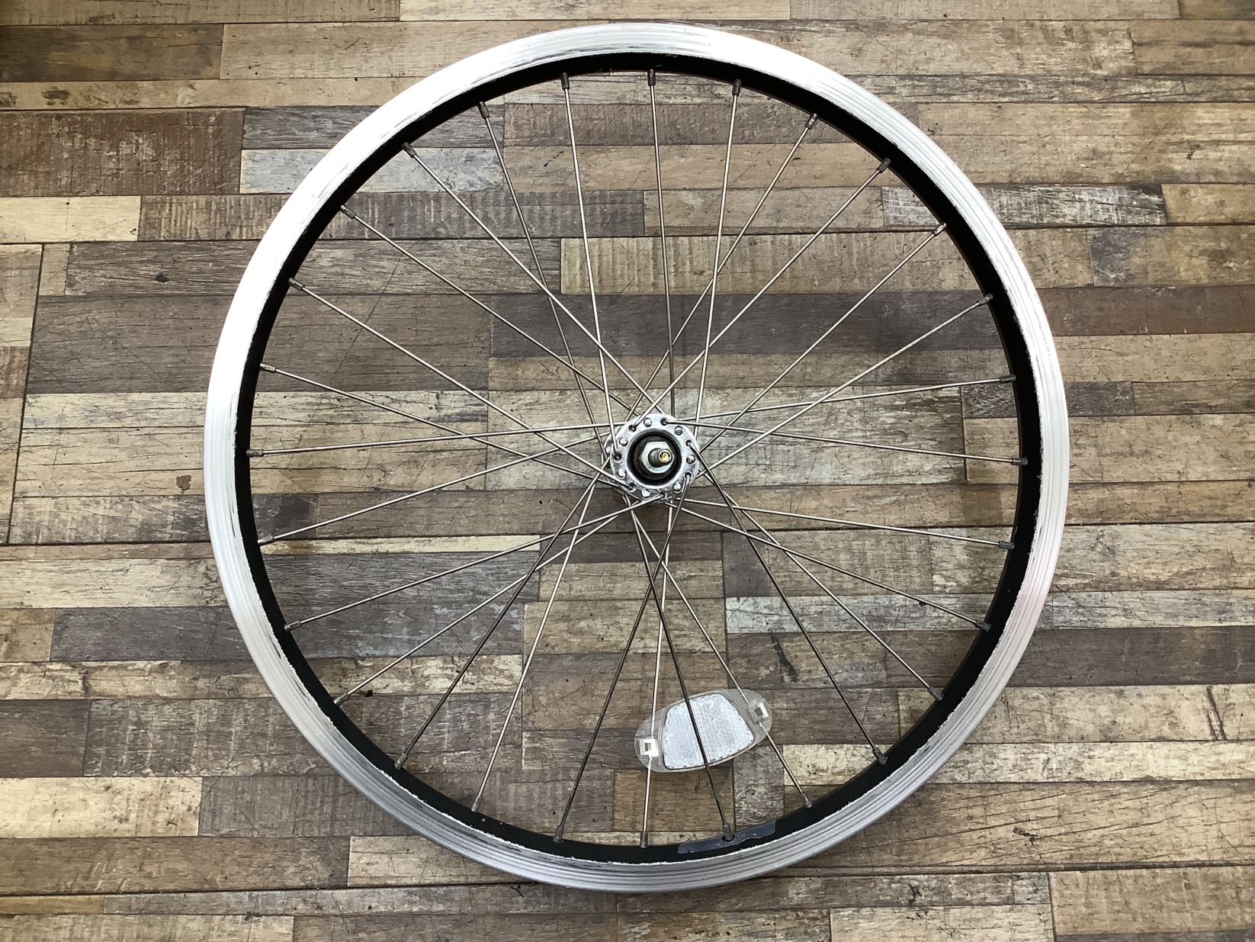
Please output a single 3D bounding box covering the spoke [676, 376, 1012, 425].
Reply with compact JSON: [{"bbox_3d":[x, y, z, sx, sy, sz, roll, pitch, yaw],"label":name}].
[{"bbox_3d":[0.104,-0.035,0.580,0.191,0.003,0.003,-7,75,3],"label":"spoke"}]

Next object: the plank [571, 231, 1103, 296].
[{"bbox_3d":[0.117,-0.122,0.661,0.311,0.006,0.037,-1,75,-1],"label":"plank"}]

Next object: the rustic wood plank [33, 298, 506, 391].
[{"bbox_3d":[-0.214,-0.073,0.662,0.266,0.012,0.060,-1,76,-1],"label":"rustic wood plank"}]

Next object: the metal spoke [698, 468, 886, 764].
[{"bbox_3d":[0.081,0.069,0.562,0.004,0.005,0.202,-33,103,-4],"label":"metal spoke"}]

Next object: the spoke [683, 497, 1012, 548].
[{"bbox_3d":[0.103,0.026,0.600,0.202,0.005,0.004,8,90,6],"label":"spoke"}]

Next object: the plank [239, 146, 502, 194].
[{"bbox_3d":[-0.155,-0.182,0.691,0.158,0.012,0.030,-1,76,-1],"label":"plank"}]

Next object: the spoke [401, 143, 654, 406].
[{"bbox_3d":[-0.043,-0.091,0.551,0.004,0.005,0.202,-43,84,-3],"label":"spoke"}]

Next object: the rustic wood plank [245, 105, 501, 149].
[{"bbox_3d":[-0.151,-0.204,0.676,0.154,0.010,0.028,-1,76,-1],"label":"rustic wood plank"}]

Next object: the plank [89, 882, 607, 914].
[{"bbox_3d":[-0.134,0.217,0.569,0.258,0.006,0.013,-1,75,-1],"label":"plank"}]

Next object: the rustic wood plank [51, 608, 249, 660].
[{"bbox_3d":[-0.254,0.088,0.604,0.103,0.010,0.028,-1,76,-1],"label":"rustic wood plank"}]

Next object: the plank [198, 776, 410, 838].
[{"bbox_3d":[-0.168,0.178,0.599,0.115,0.012,0.030,-1,76,-1],"label":"plank"}]

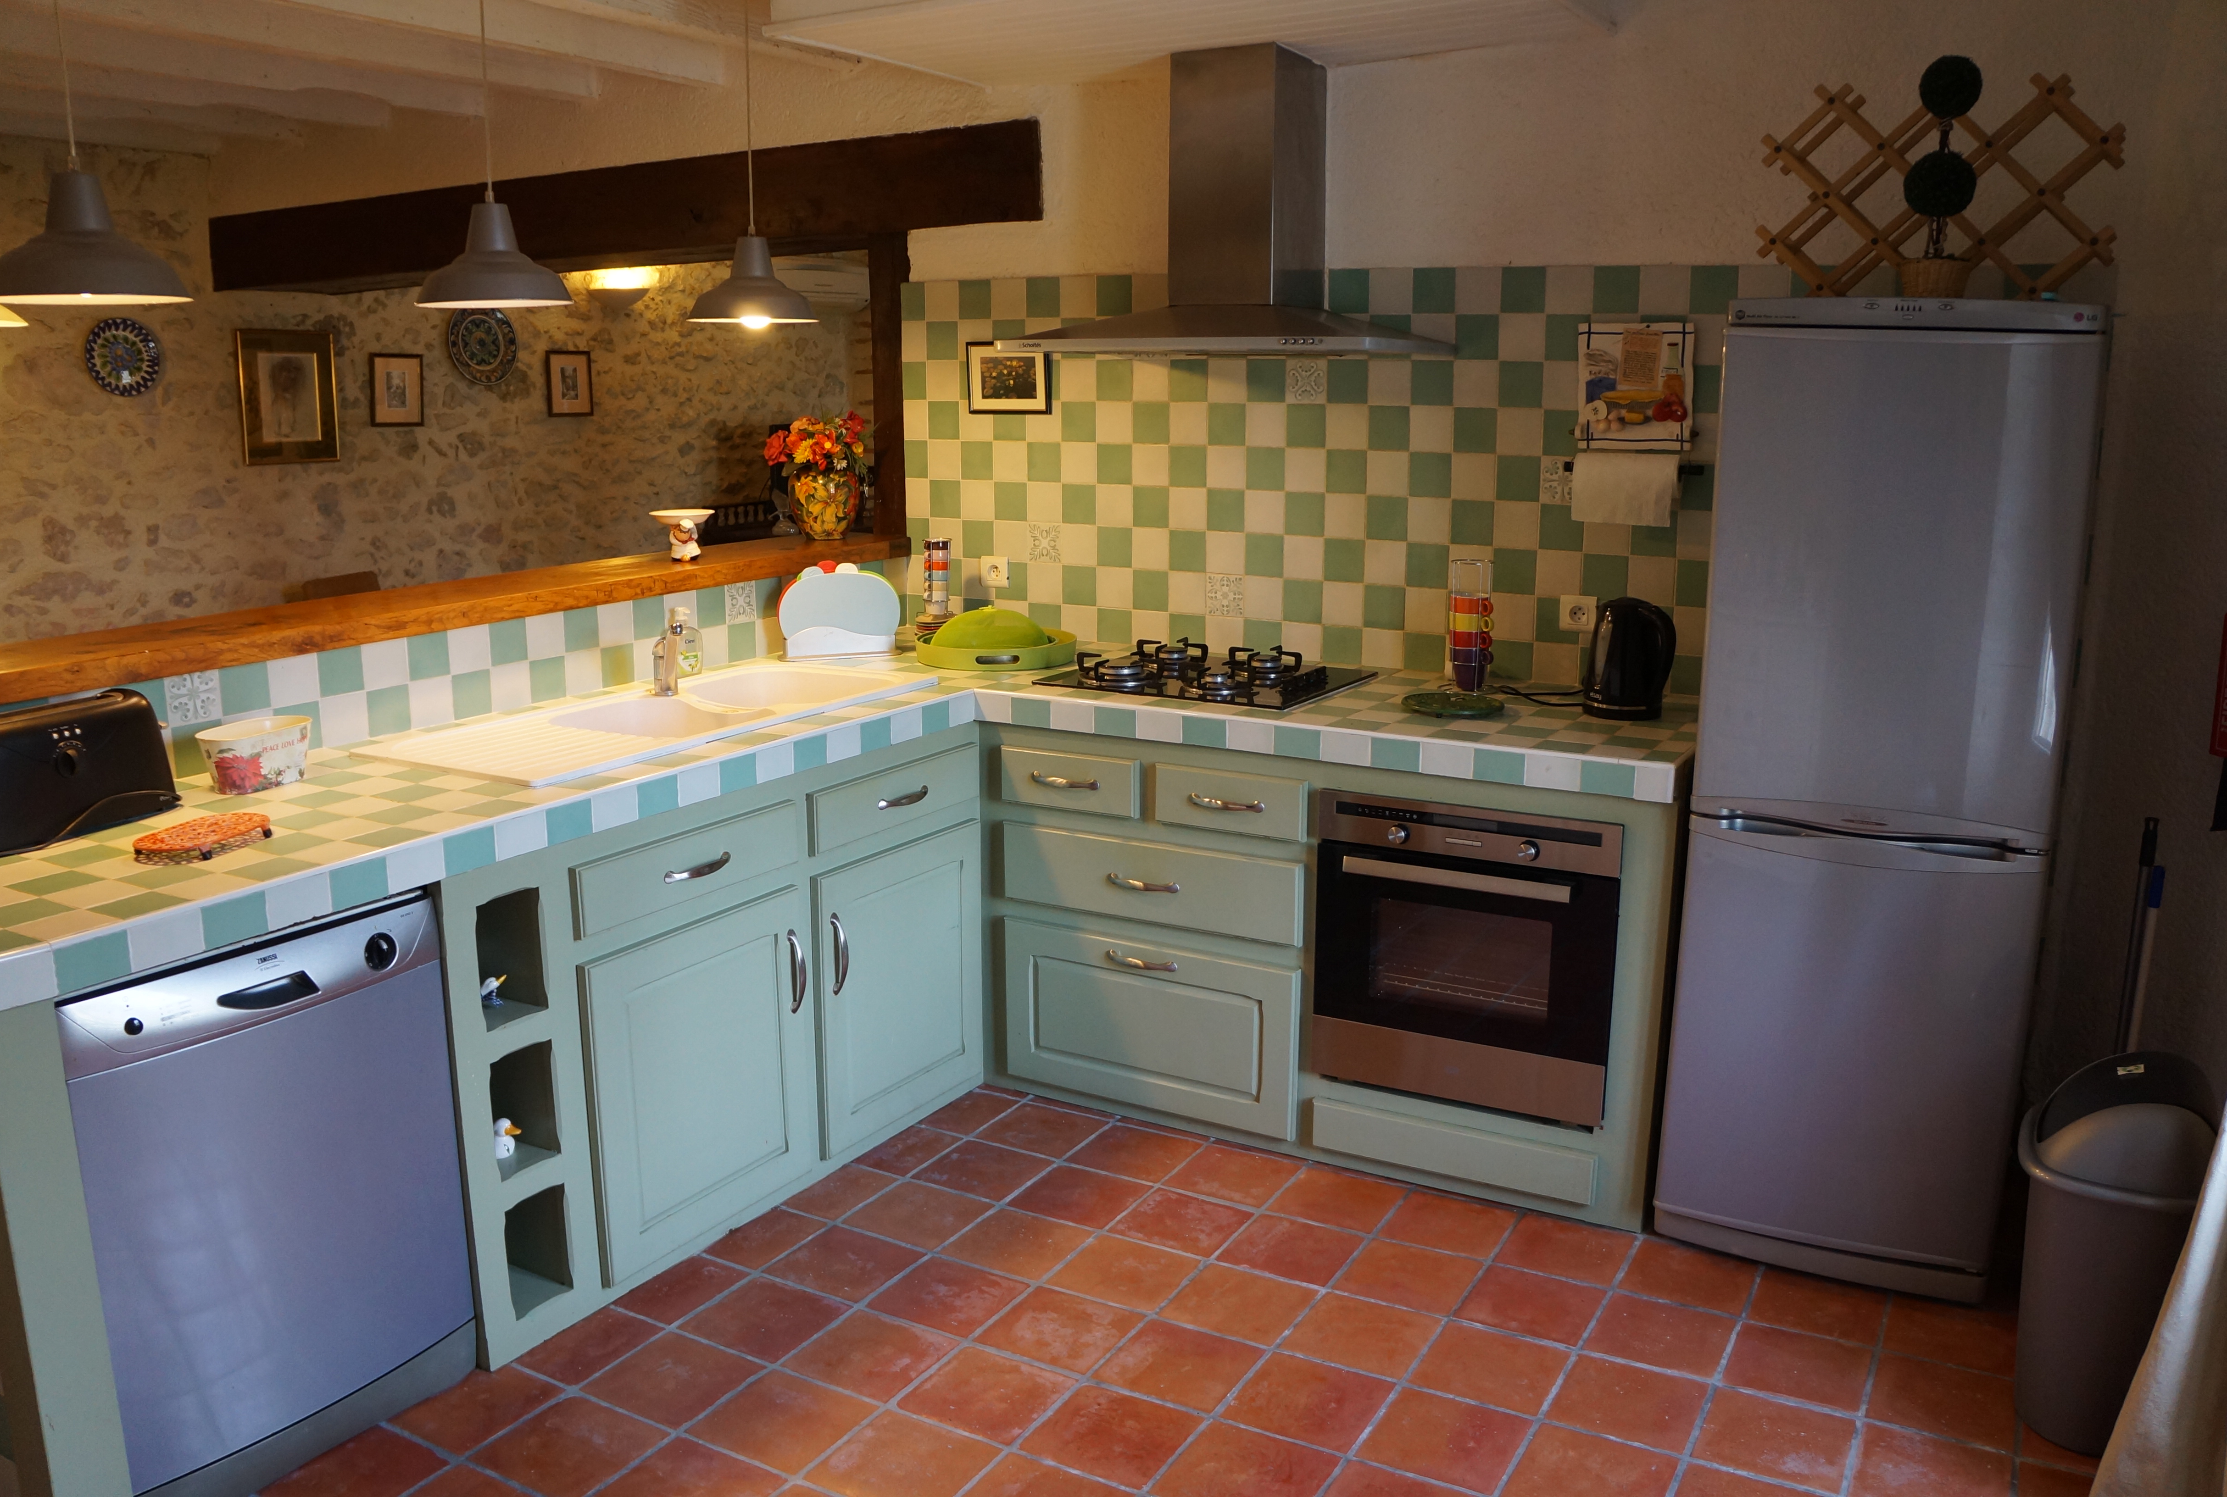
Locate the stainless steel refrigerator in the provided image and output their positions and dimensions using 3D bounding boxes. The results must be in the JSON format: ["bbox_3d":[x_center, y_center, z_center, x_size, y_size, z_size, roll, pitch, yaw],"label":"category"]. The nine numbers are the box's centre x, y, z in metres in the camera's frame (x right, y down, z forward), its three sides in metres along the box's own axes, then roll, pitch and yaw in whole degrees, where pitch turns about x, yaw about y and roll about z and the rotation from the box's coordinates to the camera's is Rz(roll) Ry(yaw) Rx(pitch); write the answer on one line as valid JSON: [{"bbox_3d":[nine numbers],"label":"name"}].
[{"bbox_3d":[1.405,0.063,3.075,0.588,1.685,0.635,6,13,29],"label":"stainless steel refrigerator"}]

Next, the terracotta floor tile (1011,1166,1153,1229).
[{"bbox_3d":[-0.060,0.874,3.266,0.208,0.015,0.208,7,14,28],"label":"terracotta floor tile"}]

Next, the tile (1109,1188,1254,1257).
[{"bbox_3d":[0.130,0.902,3.189,0.220,0.015,0.220,7,14,29],"label":"tile"}]

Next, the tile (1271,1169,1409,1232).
[{"bbox_3d":[0.433,0.883,3.269,0.212,0.017,0.209,6,13,29],"label":"tile"}]

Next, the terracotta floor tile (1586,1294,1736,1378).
[{"bbox_3d":[0.909,0.987,2.812,0.216,0.015,0.216,7,13,28],"label":"terracotta floor tile"}]

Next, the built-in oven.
[{"bbox_3d":[0.800,0.351,3.491,0.597,0.595,0.560,7,13,29],"label":"built-in oven"}]

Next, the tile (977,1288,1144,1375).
[{"bbox_3d":[-0.086,0.965,2.794,0.208,0.015,0.208,7,14,28],"label":"tile"}]

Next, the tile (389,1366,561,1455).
[{"bbox_3d":[-0.962,1.009,2.560,0.185,0.015,0.220,7,14,29],"label":"tile"}]

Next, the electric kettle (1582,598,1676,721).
[{"bbox_3d":[1.065,-0.187,3.466,0.215,0.240,0.163,12,16,44],"label":"electric kettle"}]

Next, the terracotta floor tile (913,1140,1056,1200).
[{"bbox_3d":[-0.262,0.859,3.404,0.212,0.017,0.209,6,13,29],"label":"terracotta floor tile"}]

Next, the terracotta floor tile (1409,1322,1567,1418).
[{"bbox_3d":[0.599,0.988,2.667,0.212,0.017,0.209,6,13,29],"label":"terracotta floor tile"}]

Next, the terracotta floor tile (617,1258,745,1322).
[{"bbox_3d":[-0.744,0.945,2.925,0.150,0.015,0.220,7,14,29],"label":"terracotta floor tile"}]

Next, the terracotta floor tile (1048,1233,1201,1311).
[{"bbox_3d":[0.021,0.951,3.050,0.216,0.015,0.216,7,13,28],"label":"terracotta floor tile"}]

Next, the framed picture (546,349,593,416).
[{"bbox_3d":[-2.365,-1.589,7.346,0.020,0.288,0.255,7,14,28],"label":"framed picture"}]

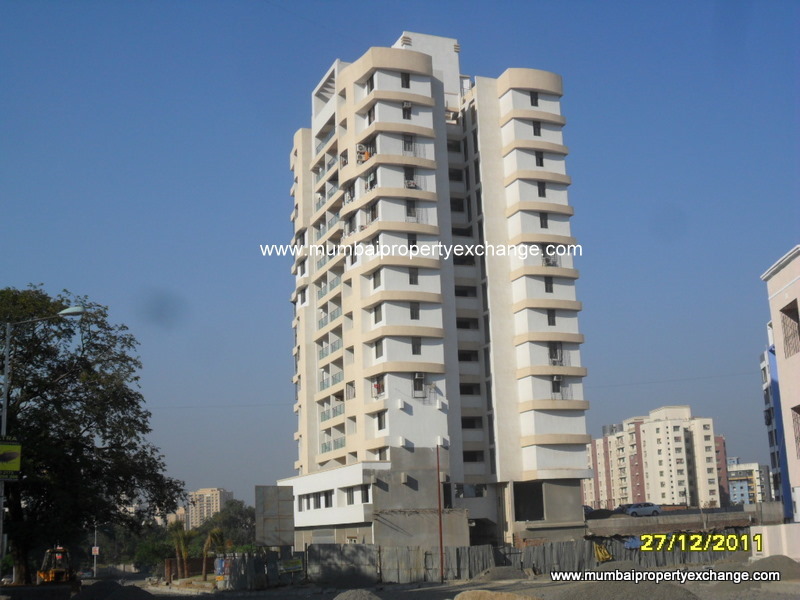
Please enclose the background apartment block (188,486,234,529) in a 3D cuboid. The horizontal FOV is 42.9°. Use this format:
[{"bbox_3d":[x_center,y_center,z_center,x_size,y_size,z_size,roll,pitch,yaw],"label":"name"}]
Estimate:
[{"bbox_3d":[-188.465,215.526,1017.714,34.000,50.949,27.000,-5,-13,15],"label":"background apartment block"}]

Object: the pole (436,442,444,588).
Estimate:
[{"bbox_3d":[2.784,14.910,71.057,0.150,9.429,0.150,-2,-13,0],"label":"pole"}]

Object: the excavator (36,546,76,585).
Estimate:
[{"bbox_3d":[-29.219,22.695,86.500,2.300,3.000,5.600,5,-15,-27],"label":"excavator"}]

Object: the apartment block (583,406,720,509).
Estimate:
[{"bbox_3d":[74.486,48.967,307.485,21.500,29.547,50.000,0,-13,-7],"label":"apartment block"}]

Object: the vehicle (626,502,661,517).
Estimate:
[{"bbox_3d":[28.734,24.758,120.000,4.150,1.500,1.680,-2,-13,2],"label":"vehicle"}]

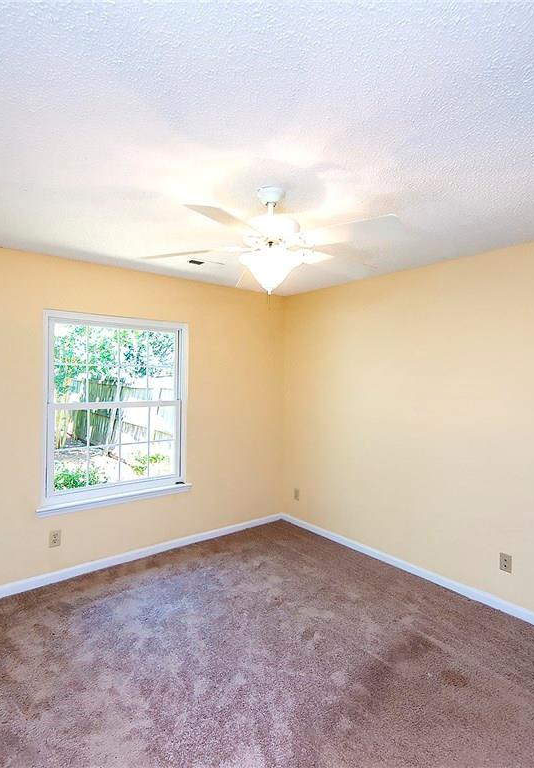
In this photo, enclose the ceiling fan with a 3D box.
[{"bbox_3d":[0.016,-0.670,1.980,1.280,0.485,1.260,1,1,0],"label":"ceiling fan"}]

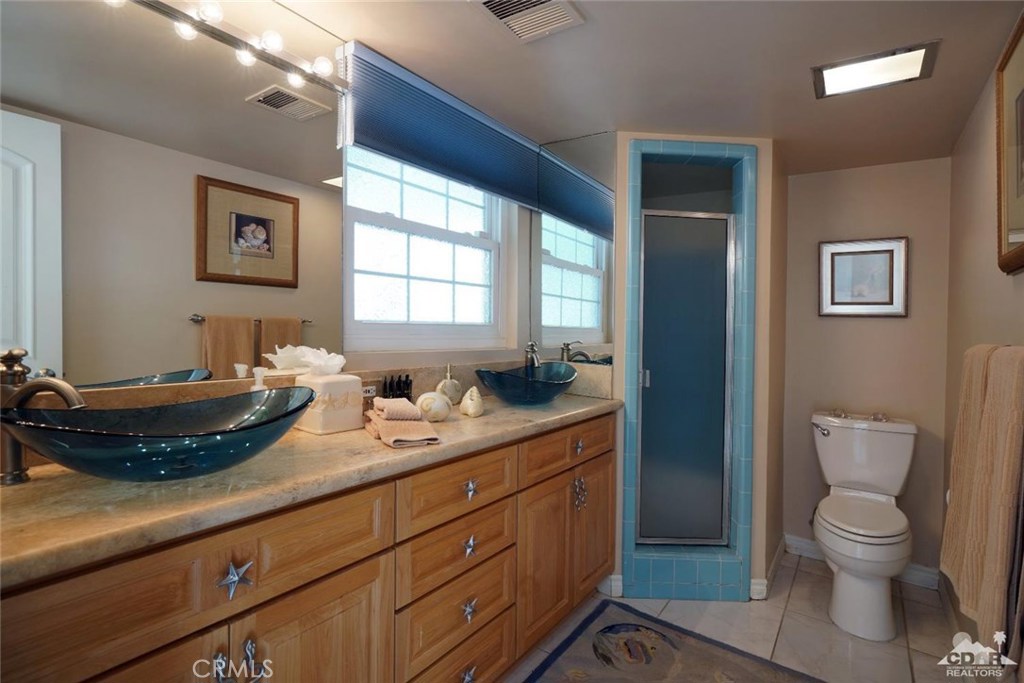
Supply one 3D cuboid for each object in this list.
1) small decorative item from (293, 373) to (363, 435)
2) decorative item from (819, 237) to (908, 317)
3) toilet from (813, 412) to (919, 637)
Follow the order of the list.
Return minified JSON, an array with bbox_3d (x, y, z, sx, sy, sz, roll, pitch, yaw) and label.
[{"bbox_3d":[-0.566,0.189,1.402,0.145,0.154,0.145,1,1,40],"label":"small decorative item"},{"bbox_3d":[1.796,-0.320,2.339,0.360,0.395,0.025,1,1,37],"label":"decorative item"},{"bbox_3d":[1.576,0.783,2.058,0.410,0.820,0.710,1,1,37],"label":"toilet"}]

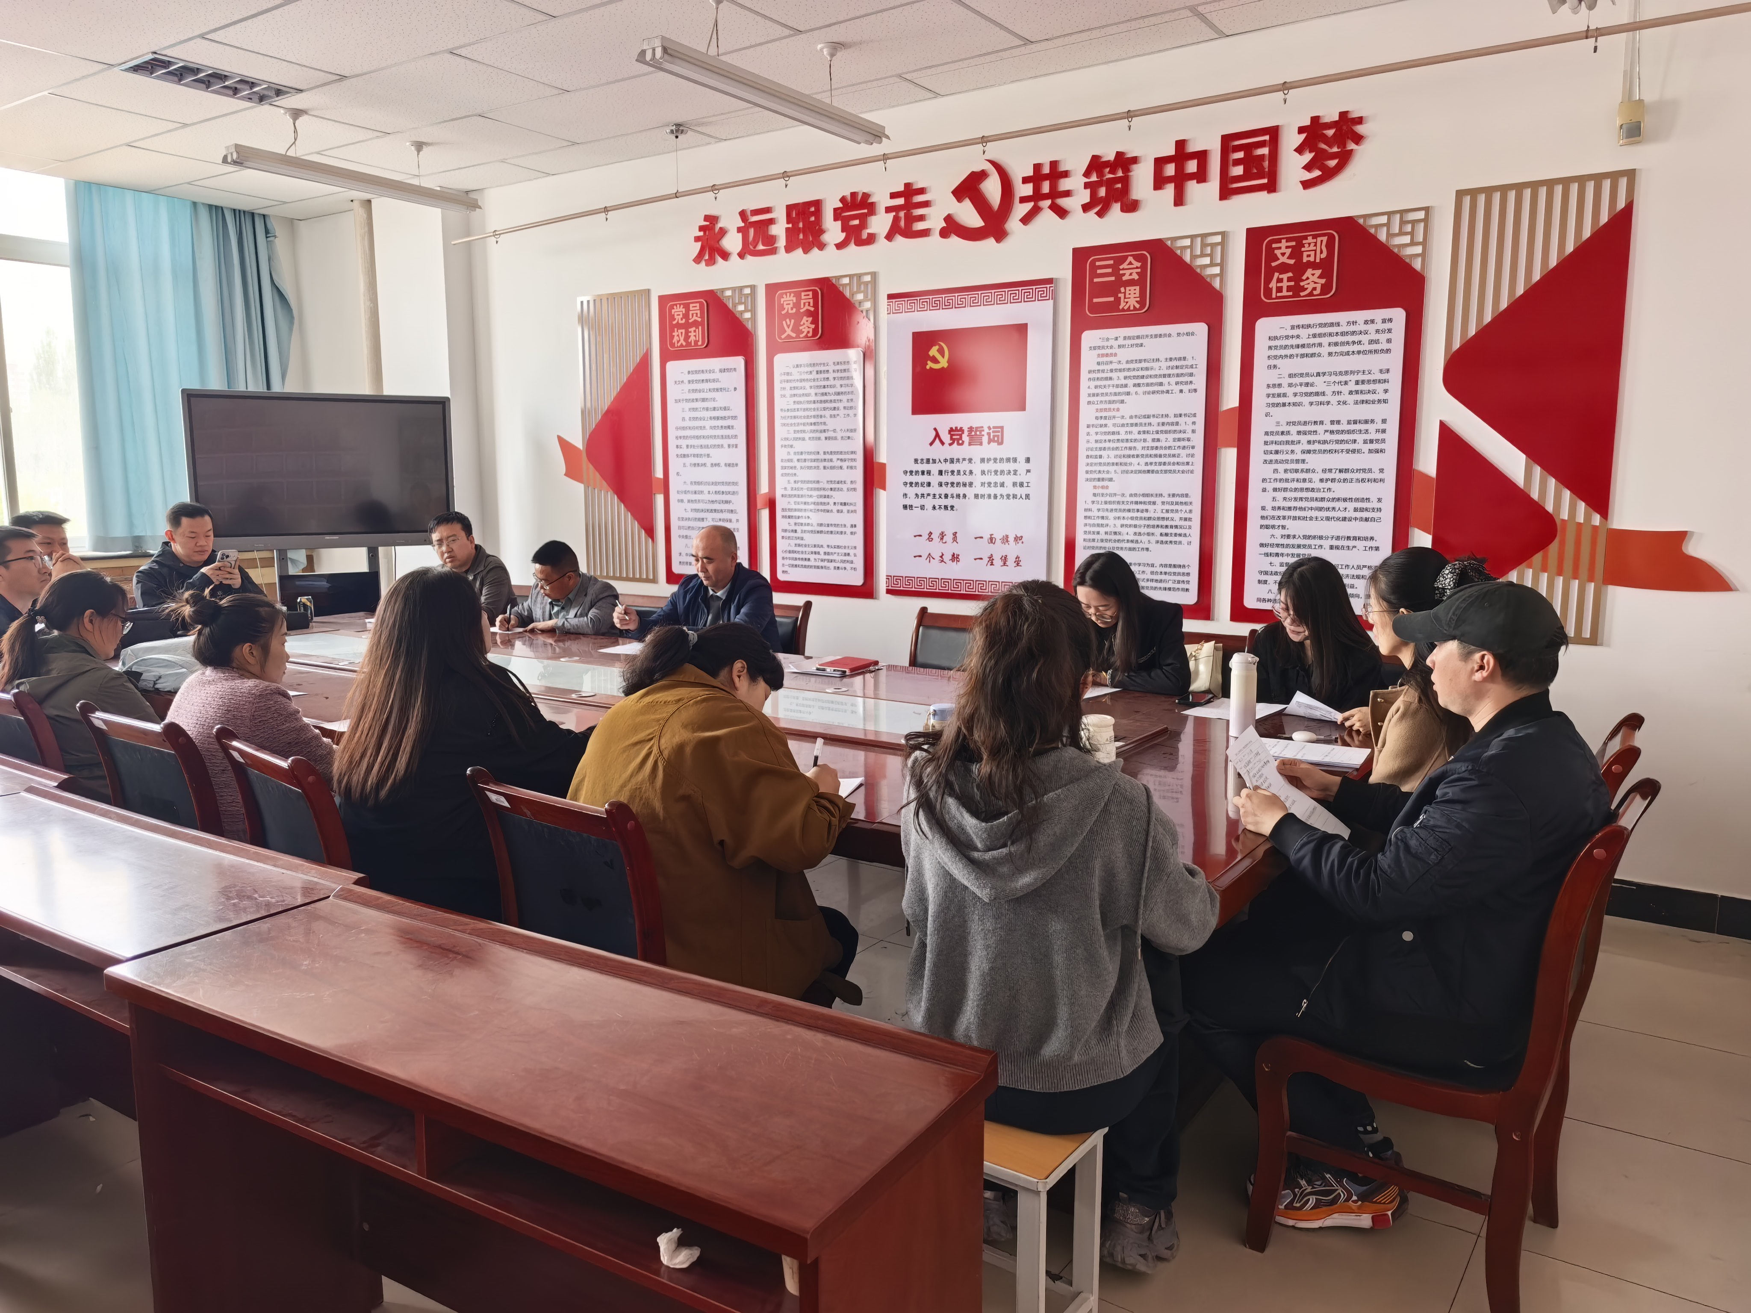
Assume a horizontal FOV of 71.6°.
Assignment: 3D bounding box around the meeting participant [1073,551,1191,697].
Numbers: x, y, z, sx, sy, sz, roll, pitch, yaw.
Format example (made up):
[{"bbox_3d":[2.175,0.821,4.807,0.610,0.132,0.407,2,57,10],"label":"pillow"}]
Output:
[{"bbox_3d":[0.854,0.248,4.289,0.500,1.220,0.680,8,12,42],"label":"meeting participant"}]

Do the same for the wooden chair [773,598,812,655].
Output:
[{"bbox_3d":[-0.639,0.221,5.400,0.460,0.945,0.570,6,11,34],"label":"wooden chair"}]

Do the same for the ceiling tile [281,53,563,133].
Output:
[{"bbox_3d":[-1.939,-2.375,5.137,1.183,0.018,0.575,6,11,34],"label":"ceiling tile"}]

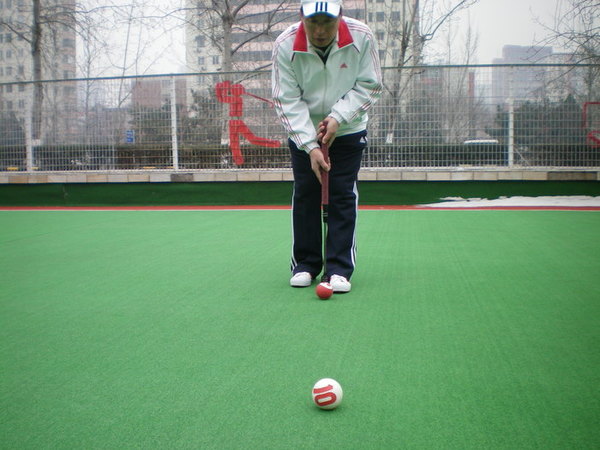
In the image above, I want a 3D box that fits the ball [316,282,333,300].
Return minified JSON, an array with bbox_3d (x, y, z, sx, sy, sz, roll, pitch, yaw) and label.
[{"bbox_3d":[0.109,0.292,2.930,0.075,0.075,0.075,0,5,0],"label":"ball"}]

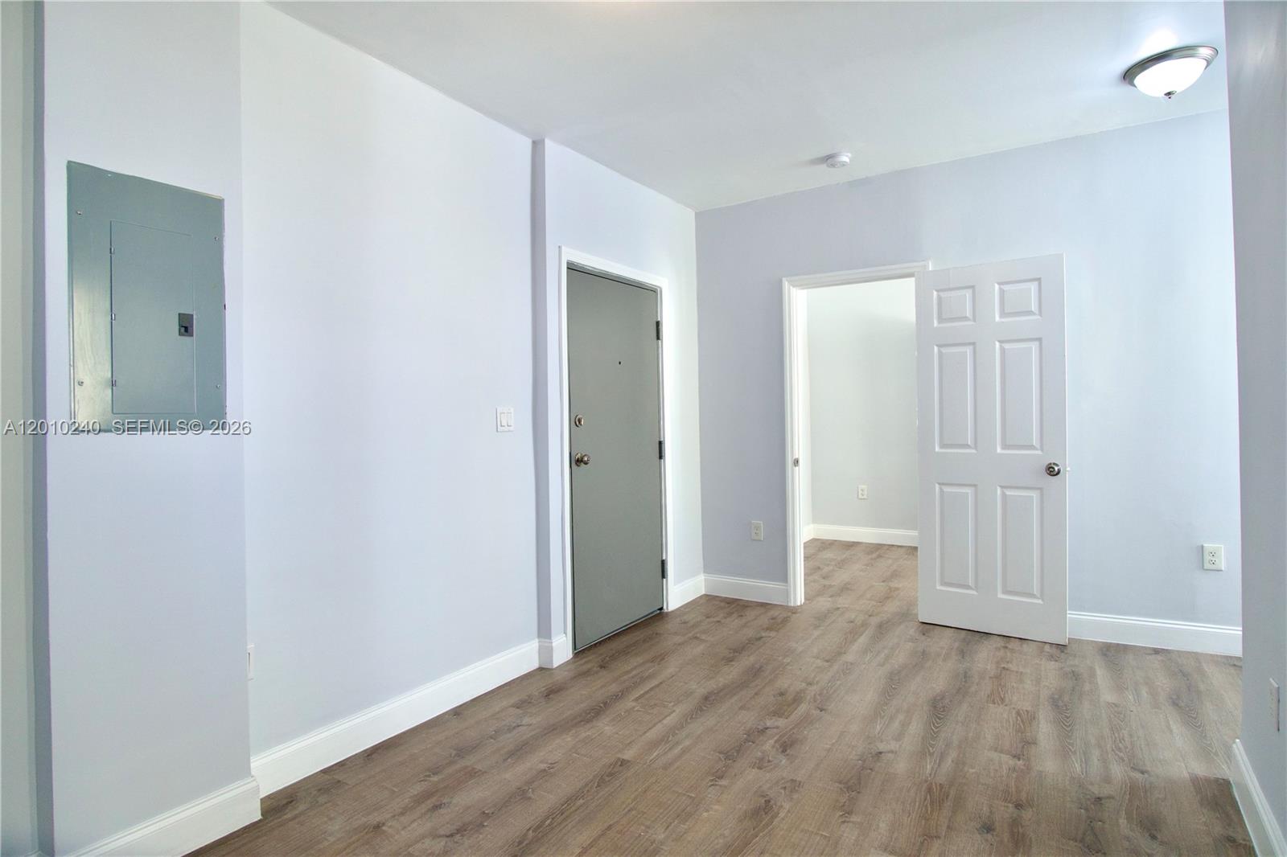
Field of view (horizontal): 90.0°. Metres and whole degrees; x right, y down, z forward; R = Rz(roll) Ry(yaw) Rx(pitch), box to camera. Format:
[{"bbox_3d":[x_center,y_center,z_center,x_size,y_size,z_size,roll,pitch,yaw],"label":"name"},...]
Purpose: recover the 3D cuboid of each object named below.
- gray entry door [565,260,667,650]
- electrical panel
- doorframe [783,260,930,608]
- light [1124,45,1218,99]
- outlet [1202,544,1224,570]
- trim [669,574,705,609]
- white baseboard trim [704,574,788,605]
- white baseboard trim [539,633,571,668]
[{"bbox_3d":[-0.159,0.150,3.721,0.045,2.010,0.900,-1,0,34],"label":"gray entry door"},{"bbox_3d":[-1.338,-0.333,1.761,0.030,0.688,0.357,-1,0,34],"label":"electrical panel"},{"bbox_3d":[1.337,0.080,4.013,0.890,2.120,0.130,-1,0,29],"label":"doorframe"},{"bbox_3d":[2.196,-1.447,2.684,0.308,0.142,0.308,-1,0,29],"label":"light"},{"bbox_3d":[2.822,0.634,3.169,0.076,0.122,0.010,-1,0,29],"label":"outlet"},{"bbox_3d":[0.304,1.088,4.298,0.016,0.135,0.420,-1,0,34],"label":"trim"},{"bbox_3d":[0.684,1.082,4.326,0.600,0.134,0.016,-1,0,29],"label":"white baseboard trim"},{"bbox_3d":[-0.426,1.105,3.228,0.070,0.134,0.160,-1,0,34],"label":"white baseboard trim"}]

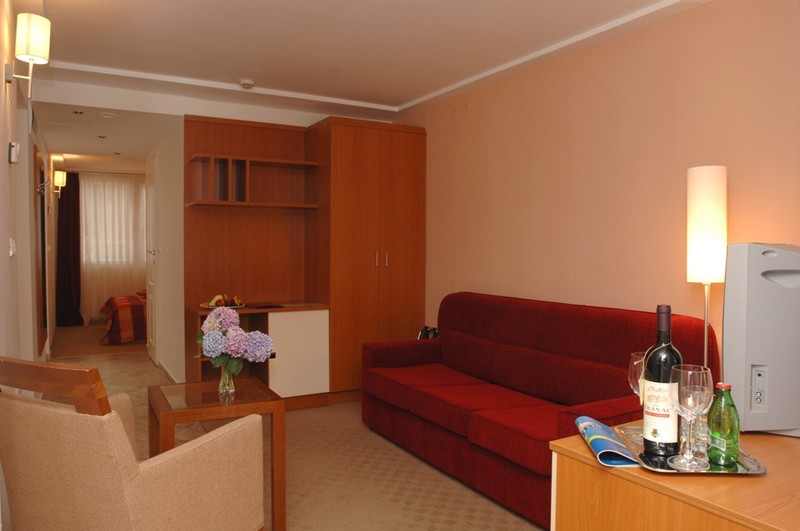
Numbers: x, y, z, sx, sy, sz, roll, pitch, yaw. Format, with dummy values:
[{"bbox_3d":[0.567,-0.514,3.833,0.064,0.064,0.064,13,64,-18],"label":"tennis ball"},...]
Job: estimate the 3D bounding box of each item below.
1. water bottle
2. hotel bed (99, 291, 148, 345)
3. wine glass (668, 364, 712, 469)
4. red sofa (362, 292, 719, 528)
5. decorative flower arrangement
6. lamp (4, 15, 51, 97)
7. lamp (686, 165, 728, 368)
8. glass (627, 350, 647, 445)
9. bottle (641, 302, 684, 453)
[{"bbox_3d":[0.676,0.328,1.157,0.057,0.163,0.057,-1,3,-10],"label":"water bottle"},{"bbox_3d":[-2.934,0.559,7.577,2.000,0.620,1.400,-2,3,-32],"label":"hotel bed"},{"bbox_3d":[0.598,0.311,1.144,0.080,0.199,0.080,-1,3,-10],"label":"wine glass"},{"bbox_3d":[0.577,0.645,3.063,0.810,0.850,1.860,-2,3,-32],"label":"red sofa"},{"bbox_3d":[-0.733,0.365,2.457,0.320,0.380,0.280,-1,3,-17],"label":"decorative flower arrangement"},{"bbox_3d":[-1.477,-0.829,2.200,0.168,0.330,0.116,-2,3,-32],"label":"lamp"},{"bbox_3d":[1.242,0.350,2.258,0.240,1.510,0.240,-2,3,-32],"label":"lamp"},{"bbox_3d":[0.566,0.304,1.272,0.080,0.199,0.080,-1,3,-10],"label":"glass"},{"bbox_3d":[0.576,0.247,1.213,0.074,0.320,0.074,2,4,38],"label":"bottle"}]

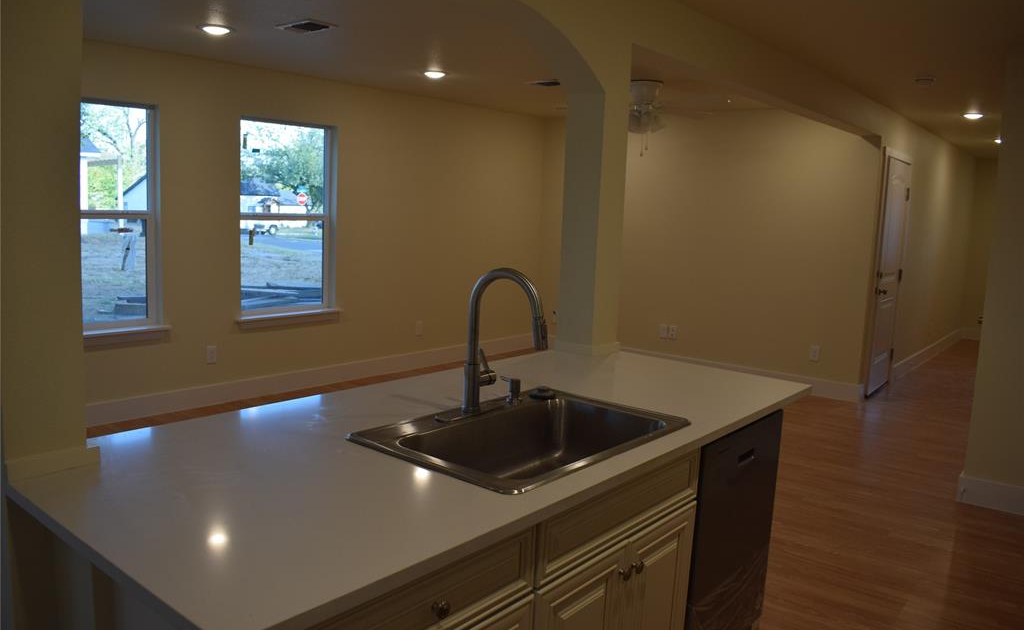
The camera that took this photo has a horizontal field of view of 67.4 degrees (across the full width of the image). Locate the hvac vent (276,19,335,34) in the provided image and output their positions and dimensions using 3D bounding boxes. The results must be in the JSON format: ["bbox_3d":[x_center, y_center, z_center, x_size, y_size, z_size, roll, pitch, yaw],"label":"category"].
[{"bbox_3d":[-1.091,-1.542,4.127,0.320,0.025,0.185,8,10,39],"label":"hvac vent"}]

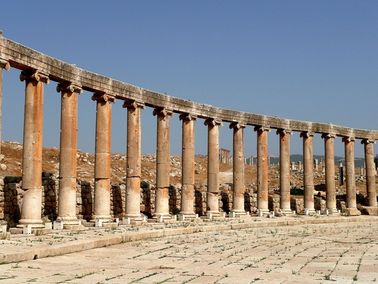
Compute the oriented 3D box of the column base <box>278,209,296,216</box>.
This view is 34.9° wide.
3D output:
[{"bbox_3d":[7.264,5.282,44.872,1.000,0.520,1.000,-5,-7,45],"label":"column base"}]

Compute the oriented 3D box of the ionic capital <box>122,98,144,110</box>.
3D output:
[{"bbox_3d":[-2.918,-2.020,32.158,0.820,0.450,0.900,-3,-6,29],"label":"ionic capital"}]

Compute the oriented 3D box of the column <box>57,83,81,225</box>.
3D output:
[{"bbox_3d":[-5.531,0.547,27.560,0.950,6.413,0.950,0,-5,0],"label":"column"}]

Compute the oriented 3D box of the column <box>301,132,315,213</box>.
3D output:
[{"bbox_3d":[9.438,2.356,47.179,0.950,6.316,0.950,5,-7,-43],"label":"column"}]

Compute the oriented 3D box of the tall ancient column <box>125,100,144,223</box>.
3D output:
[{"bbox_3d":[-2.801,0.999,31.024,1.050,6.160,1.080,0,-5,0],"label":"tall ancient column"}]

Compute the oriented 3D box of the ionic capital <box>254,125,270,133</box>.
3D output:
[{"bbox_3d":[5.517,-0.851,45.119,0.820,0.450,0.920,-6,-8,43],"label":"ionic capital"}]

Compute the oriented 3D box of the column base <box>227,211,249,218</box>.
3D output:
[{"bbox_3d":[3.406,4.915,40.660,1.000,0.520,1.000,-4,-7,40],"label":"column base"}]

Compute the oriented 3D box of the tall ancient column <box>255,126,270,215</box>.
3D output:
[{"bbox_3d":[5.320,2.022,43.068,0.950,6.233,0.950,0,-5,0],"label":"tall ancient column"}]

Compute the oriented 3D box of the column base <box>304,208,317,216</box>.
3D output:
[{"bbox_3d":[9.439,5.513,46.895,1.000,0.520,1.000,5,-7,-43],"label":"column base"}]

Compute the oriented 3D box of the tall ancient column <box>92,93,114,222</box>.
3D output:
[{"bbox_3d":[-4.307,0.781,30.094,0.950,6.413,0.950,0,-5,0],"label":"tall ancient column"}]

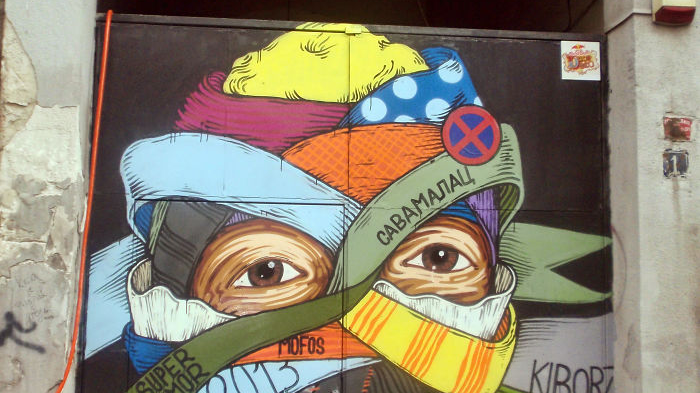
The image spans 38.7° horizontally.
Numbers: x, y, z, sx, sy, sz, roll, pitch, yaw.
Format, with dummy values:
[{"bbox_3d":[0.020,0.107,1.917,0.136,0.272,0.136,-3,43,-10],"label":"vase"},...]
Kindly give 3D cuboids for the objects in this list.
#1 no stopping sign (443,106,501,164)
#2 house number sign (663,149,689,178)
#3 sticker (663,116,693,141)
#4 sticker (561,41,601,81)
[{"bbox_3d":[0.623,-0.313,5.099,0.303,0.303,0.010,2,-9,-6],"label":"no stopping sign"},{"bbox_3d":[1.545,-0.155,4.730,0.124,0.136,0.012,2,-7,-6],"label":"house number sign"},{"bbox_3d":[1.593,-0.327,4.839,0.147,0.117,0.010,2,-9,-6],"label":"sticker"},{"bbox_3d":[1.213,-0.712,5.226,0.211,0.211,0.010,2,-9,-6],"label":"sticker"}]

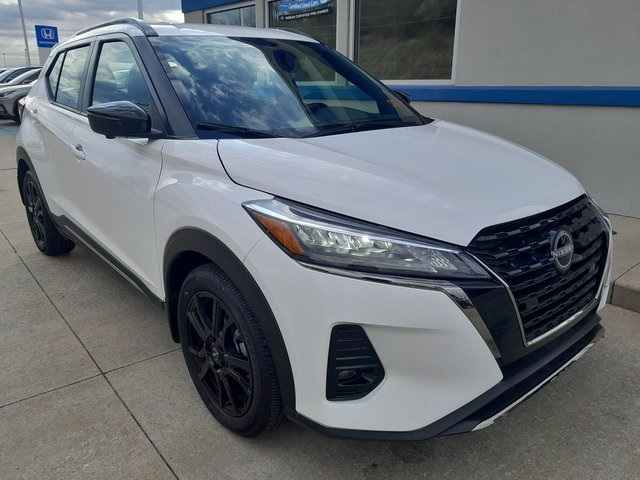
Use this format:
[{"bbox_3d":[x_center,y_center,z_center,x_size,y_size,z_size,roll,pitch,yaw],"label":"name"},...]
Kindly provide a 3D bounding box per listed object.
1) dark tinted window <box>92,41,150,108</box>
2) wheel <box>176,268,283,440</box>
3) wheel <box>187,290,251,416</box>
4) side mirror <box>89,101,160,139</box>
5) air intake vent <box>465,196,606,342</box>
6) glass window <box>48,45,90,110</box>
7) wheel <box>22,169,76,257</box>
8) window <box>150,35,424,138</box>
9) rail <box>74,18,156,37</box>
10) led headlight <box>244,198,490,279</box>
[{"bbox_3d":[-0.946,-0.764,2.389,0.060,0.410,0.900,11,6,-44],"label":"dark tinted window"},{"bbox_3d":[-0.303,0.399,1.893,0.210,0.657,0.657,-14,23,-39],"label":"wheel"},{"bbox_3d":[-0.320,0.403,1.879,0.170,0.468,0.468,-14,23,-39],"label":"wheel"},{"bbox_3d":[-0.796,-0.482,2.018,0.260,0.155,0.180,-14,23,-39],"label":"side mirror"},{"bbox_3d":[0.800,0.086,1.680,0.910,0.390,0.170,-14,23,-39],"label":"air intake vent"},{"bbox_3d":[-1.593,-1.001,3.100,0.060,0.400,0.900,11,6,-44],"label":"glass window"},{"bbox_3d":[-2.032,-0.212,3.765,0.210,0.657,0.657,-14,23,-39],"label":"wheel"},{"bbox_3d":[-0.162,-0.825,2.552,1.400,0.140,0.880,-14,55,-39],"label":"window"},{"bbox_3d":[-1.211,-1.152,2.802,0.060,0.120,1.350,-14,23,-39],"label":"rail"},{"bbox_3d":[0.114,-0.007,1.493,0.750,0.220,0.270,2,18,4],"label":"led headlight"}]

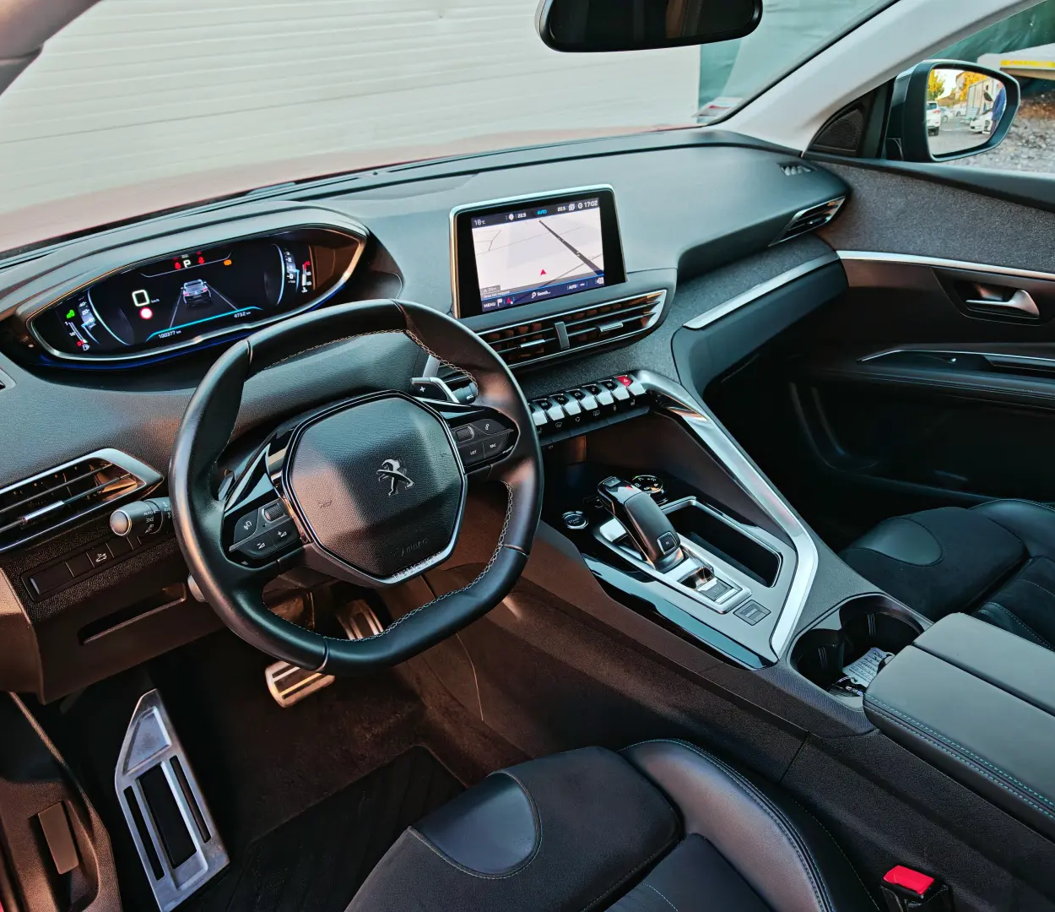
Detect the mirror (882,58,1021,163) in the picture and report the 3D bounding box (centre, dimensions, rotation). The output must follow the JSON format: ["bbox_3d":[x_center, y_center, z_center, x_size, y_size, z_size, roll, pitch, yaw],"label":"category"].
[{"bbox_3d":[0.766,-0.634,1.542,0.220,0.165,0.135,-14,29,-21],"label":"mirror"}]

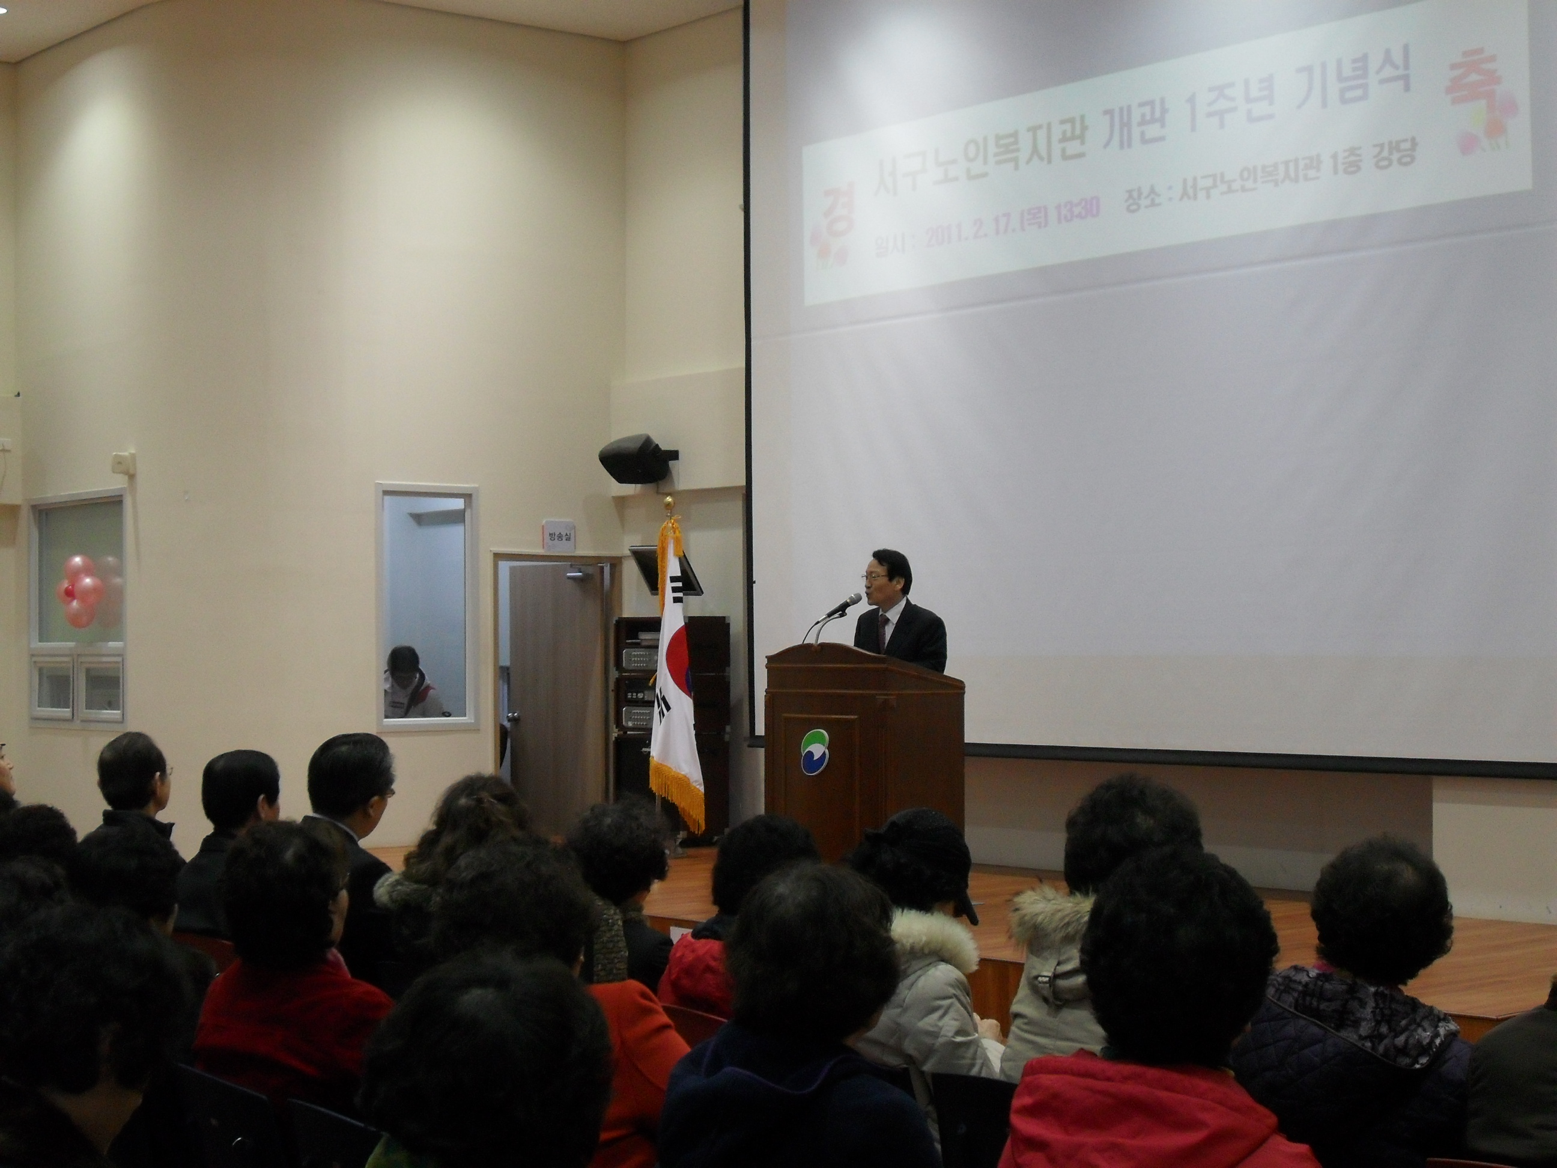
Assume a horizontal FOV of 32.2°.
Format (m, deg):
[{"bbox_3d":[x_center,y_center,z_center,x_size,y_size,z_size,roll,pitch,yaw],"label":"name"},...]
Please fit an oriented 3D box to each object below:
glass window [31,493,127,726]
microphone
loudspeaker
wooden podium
[{"bbox_3d":[-4.532,0.176,17.538,0.120,1.536,1.506,1,-2,-38],"label":"glass window"},{"bbox_3d":[0.290,0.105,12.020,0.180,0.055,0.052,-31,12,-24],"label":"microphone"},{"bbox_3d":[-0.916,-0.786,17.087,0.360,0.245,0.210,-2,43,47],"label":"loudspeaker"},{"bbox_3d":[0.374,0.887,12.058,0.445,1.249,0.837,1,-2,-40],"label":"wooden podium"}]

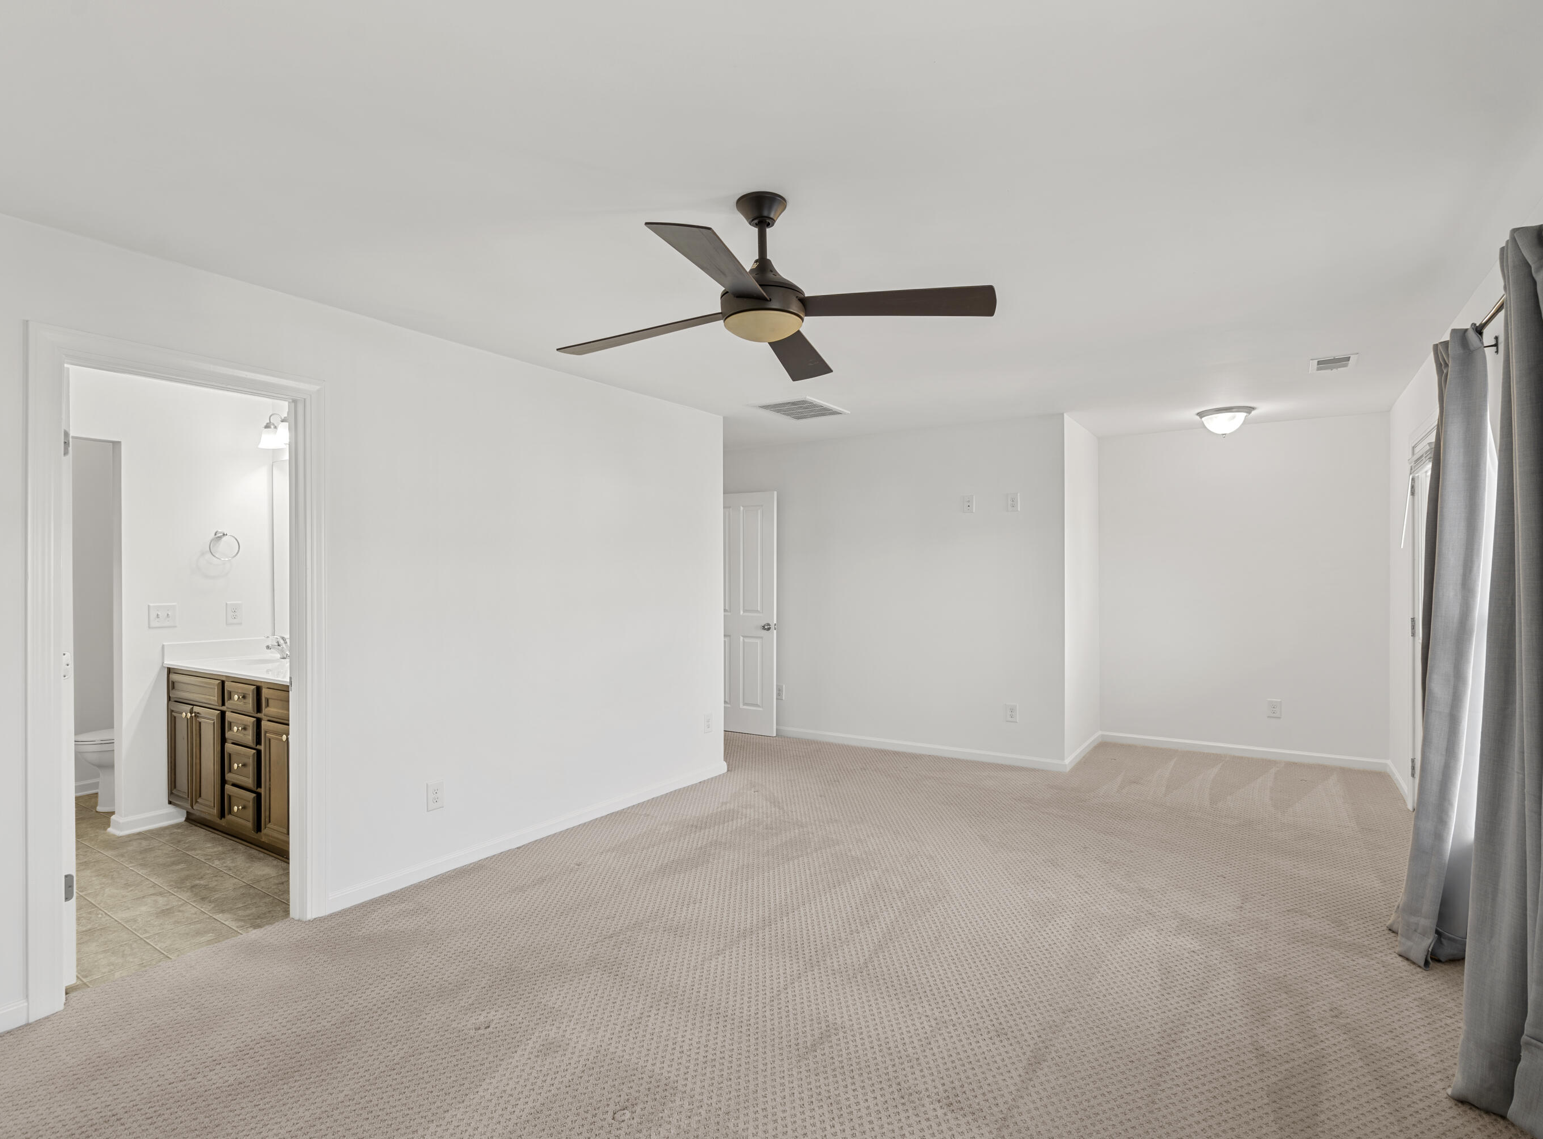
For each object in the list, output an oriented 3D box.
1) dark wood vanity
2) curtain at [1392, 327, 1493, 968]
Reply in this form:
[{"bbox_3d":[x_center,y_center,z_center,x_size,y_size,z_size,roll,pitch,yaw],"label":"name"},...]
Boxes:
[{"bbox_3d":[-2.455,0.959,3.920,1.720,0.870,0.530,-1,0,33],"label":"dark wood vanity"},{"bbox_3d":[2.304,0.274,2.614,0.255,2.140,0.420,-1,0,33],"label":"curtain"}]

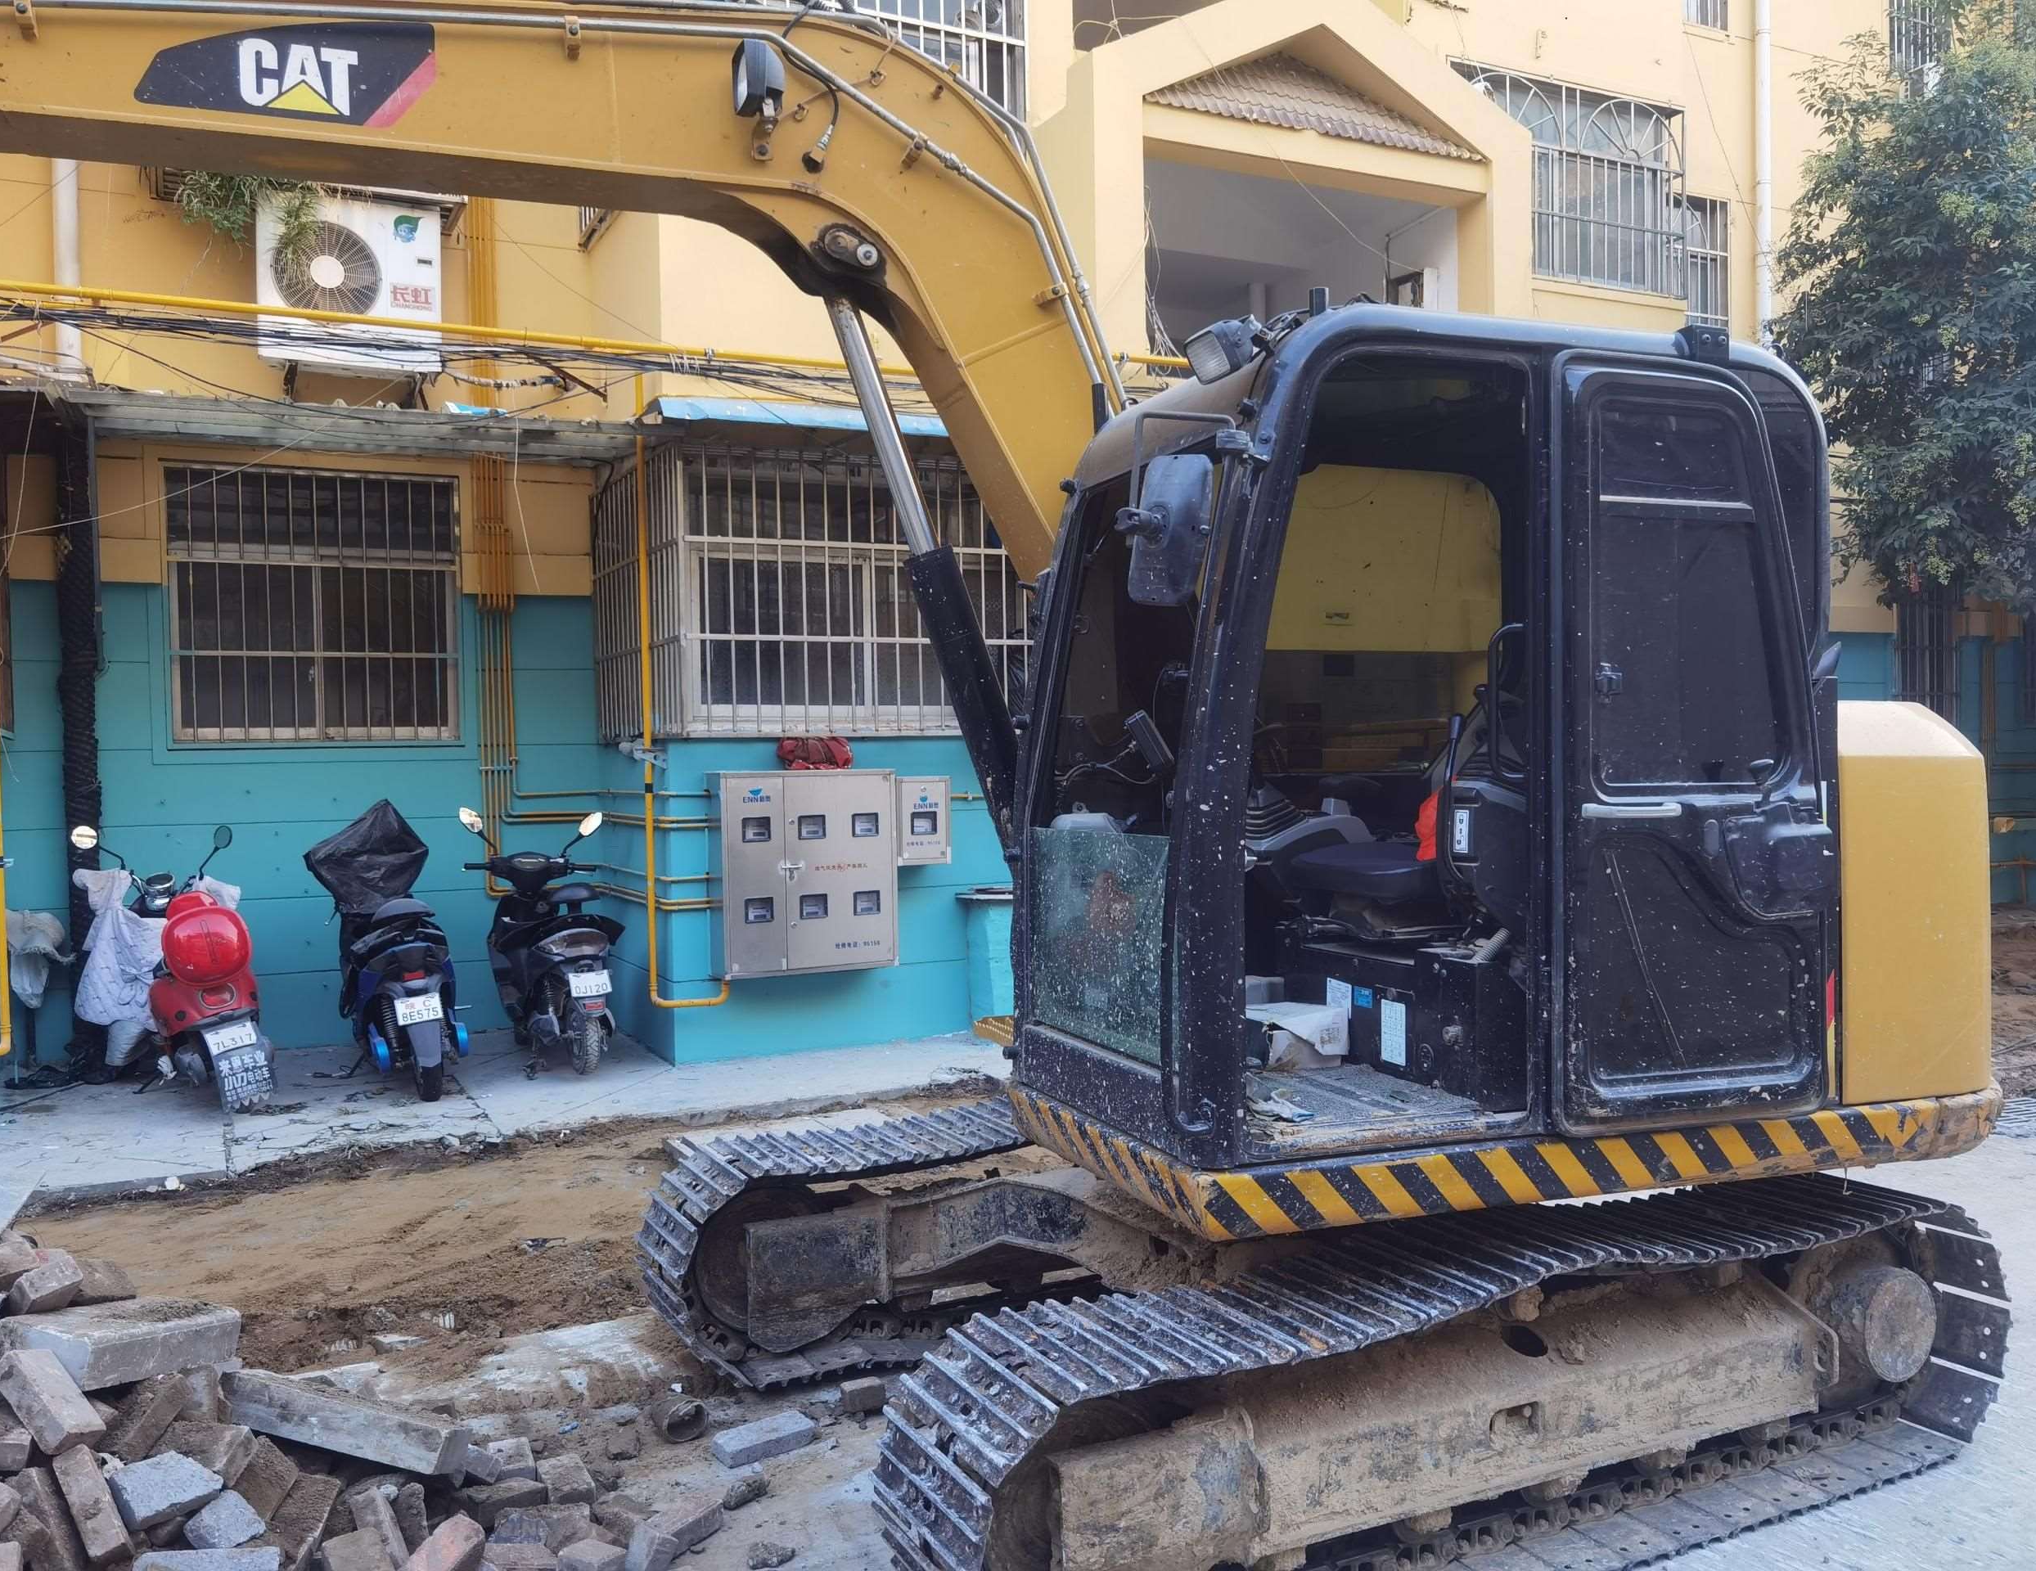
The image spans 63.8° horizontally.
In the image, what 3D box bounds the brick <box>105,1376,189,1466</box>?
[{"bbox_3d":[-1.945,1.413,3.640,0.105,0.058,0.190,-13,35,23],"label":"brick"}]

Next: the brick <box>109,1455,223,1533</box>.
[{"bbox_3d":[-1.622,1.345,3.100,0.142,0.050,0.158,14,18,37],"label":"brick"}]

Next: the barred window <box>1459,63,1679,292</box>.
[{"bbox_3d":[3.670,-4.037,11.088,2.112,1.331,0.260,-2,2,-26],"label":"barred window"}]

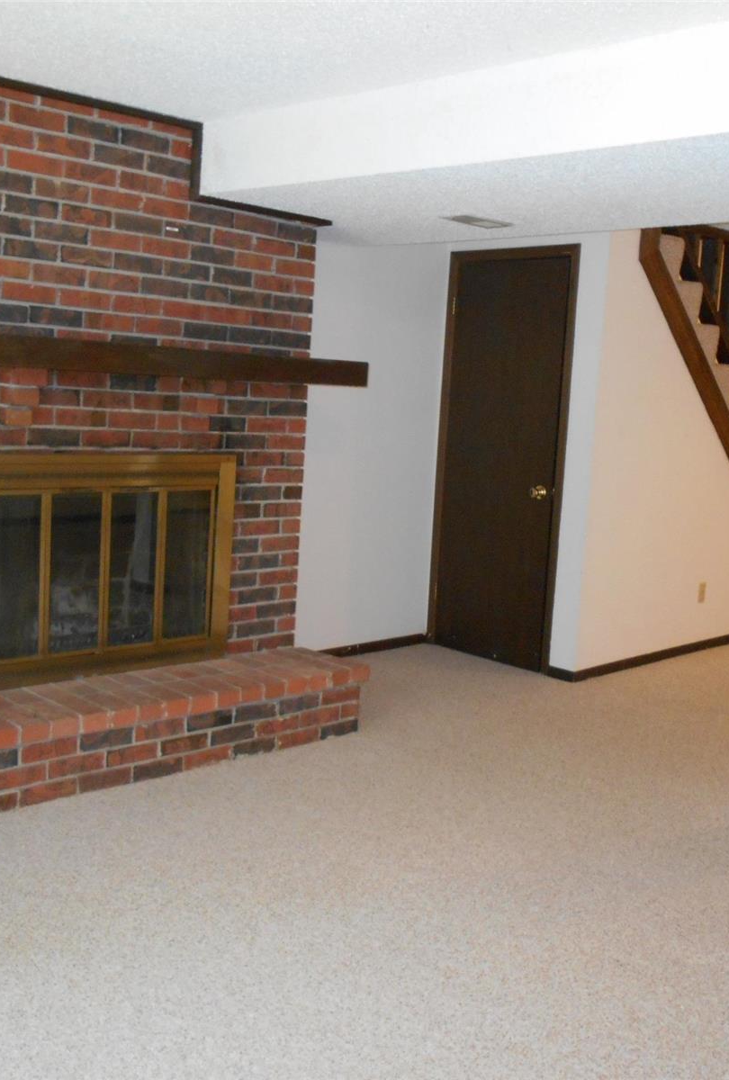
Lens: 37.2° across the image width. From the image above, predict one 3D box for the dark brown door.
[{"bbox_3d":[0.702,-0.405,5.567,0.050,2.074,0.748,-3,10,-43],"label":"dark brown door"}]

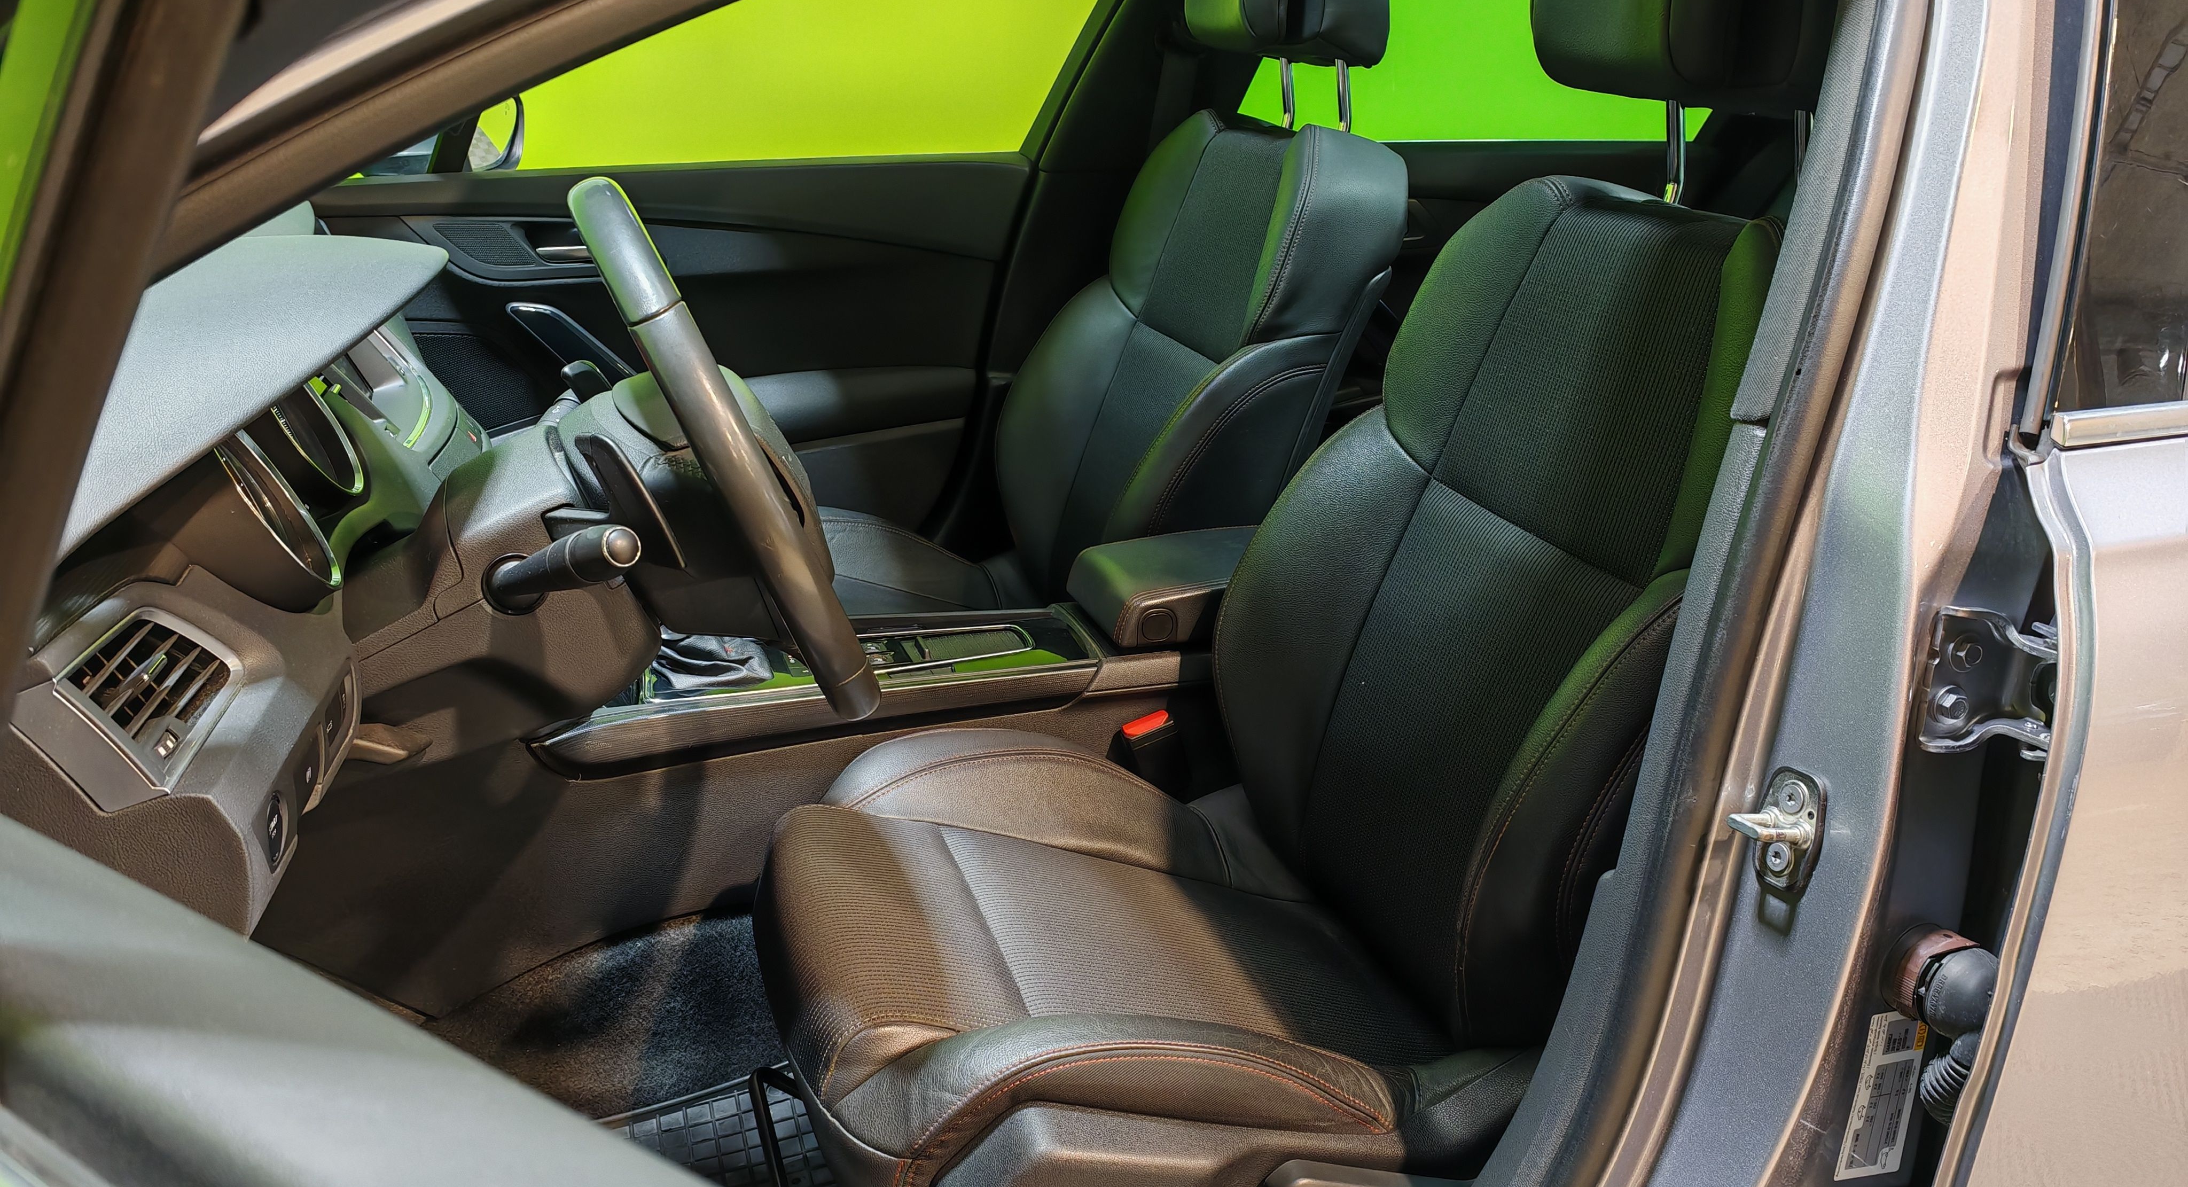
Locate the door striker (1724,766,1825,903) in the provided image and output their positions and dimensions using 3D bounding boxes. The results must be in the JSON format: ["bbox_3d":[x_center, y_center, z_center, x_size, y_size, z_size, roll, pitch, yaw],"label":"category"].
[{"bbox_3d":[0.359,0.127,0.905,0.037,0.069,0.040,2,18,-19],"label":"door striker"}]

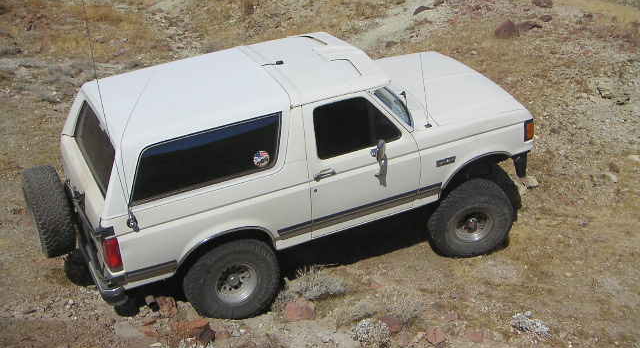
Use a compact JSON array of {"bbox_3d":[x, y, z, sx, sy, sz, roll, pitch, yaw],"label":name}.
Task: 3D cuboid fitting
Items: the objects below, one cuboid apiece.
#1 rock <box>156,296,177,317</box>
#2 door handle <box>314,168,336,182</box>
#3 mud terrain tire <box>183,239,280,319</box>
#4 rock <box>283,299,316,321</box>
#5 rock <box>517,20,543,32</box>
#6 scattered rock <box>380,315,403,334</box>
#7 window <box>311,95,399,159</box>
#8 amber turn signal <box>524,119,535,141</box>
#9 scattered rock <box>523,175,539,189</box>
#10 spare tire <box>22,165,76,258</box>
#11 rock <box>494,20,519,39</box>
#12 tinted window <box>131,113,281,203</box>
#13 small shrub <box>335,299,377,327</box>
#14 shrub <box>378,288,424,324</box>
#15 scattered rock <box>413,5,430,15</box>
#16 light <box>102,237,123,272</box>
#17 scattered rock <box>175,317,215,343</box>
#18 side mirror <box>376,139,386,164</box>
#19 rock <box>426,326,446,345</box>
[{"bbox_3d":[-1.493,1.289,7.914,0.190,0.170,0.160,0,29,0],"label":"rock"},{"bbox_3d":[0.048,0.013,7.384,0.230,0.065,0.055,-16,31,-20],"label":"door handle"},{"bbox_3d":[-0.826,0.995,7.657,0.860,0.860,0.300,-15,30,-20],"label":"mud terrain tire"},{"bbox_3d":[-0.195,1.288,7.730,0.275,0.180,0.220,-2,28,0],"label":"rock"},{"bbox_3d":[3.554,-2.502,13.800,0.420,0.180,0.290,-2,28,0],"label":"rock"},{"bbox_3d":[0.664,1.399,7.559,0.205,0.130,0.180,-2,30,0],"label":"scattered rock"},{"bbox_3d":[0.342,-0.469,7.505,0.870,0.500,0.060,-16,17,-20],"label":"window"},{"bbox_3d":[2.152,-0.460,8.407,0.110,0.220,0.080,-16,30,-20],"label":"amber turn signal"},{"bbox_3d":[2.630,0.100,10.188,0.200,0.120,0.170,0,29,0],"label":"scattered rock"},{"bbox_3d":[-2.673,0.372,8.048,0.310,0.870,0.870,-16,31,-20],"label":"spare tire"},{"bbox_3d":[3.181,-2.464,13.874,0.400,0.280,0.340,0,29,0],"label":"rock"},{"bbox_3d":[-0.955,-0.138,6.933,1.460,0.480,0.050,-16,19,-20],"label":"tinted window"},{"bbox_3d":[0.335,1.306,7.672,0.400,0.200,0.330,-2,30,0],"label":"small shrub"},{"bbox_3d":[0.763,1.246,7.620,0.420,0.280,0.370,-2,28,0],"label":"shrub"},{"bbox_3d":[1.784,-2.892,14.300,0.310,0.150,0.240,-2,30,0],"label":"scattered rock"},{"bbox_3d":[-1.766,0.645,6.954,0.100,0.340,0.160,-15,32,-20],"label":"light"},{"bbox_3d":[-1.149,1.433,7.446,0.370,0.180,0.260,-2,30,0],"label":"scattered rock"},{"bbox_3d":[0.566,-0.203,7.457,0.060,0.210,0.140,-15,32,-20],"label":"side mirror"},{"bbox_3d":[1.062,1.472,7.416,0.185,0.120,0.170,-2,30,0],"label":"rock"}]

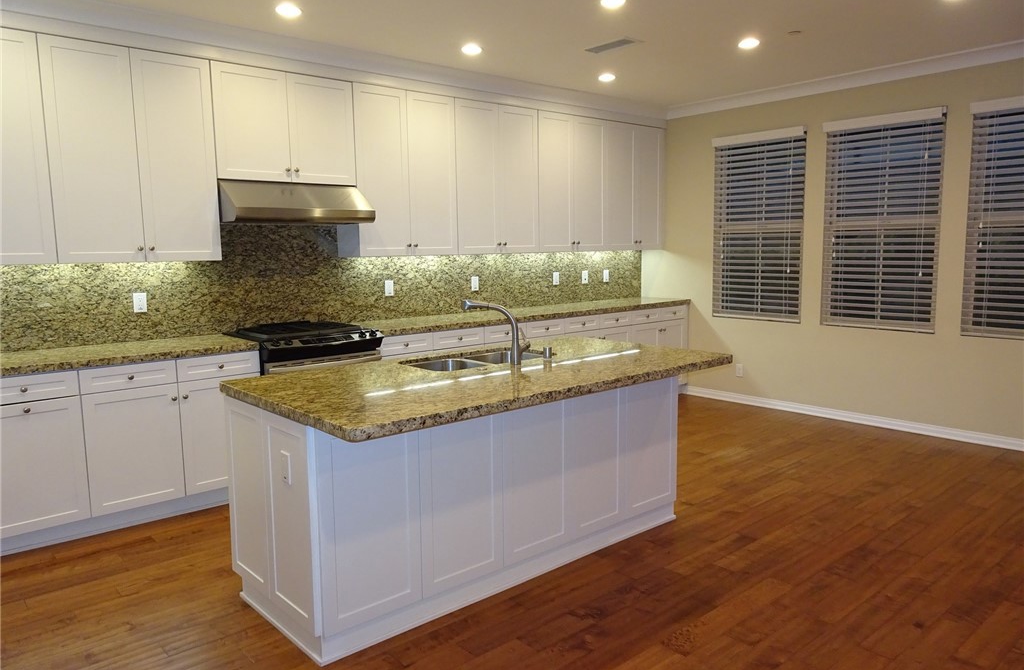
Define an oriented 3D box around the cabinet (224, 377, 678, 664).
[{"bbox_3d":[-0.177,0.603,3.443,2.066,0.873,0.873,-7,9,-40],"label":"cabinet"}]

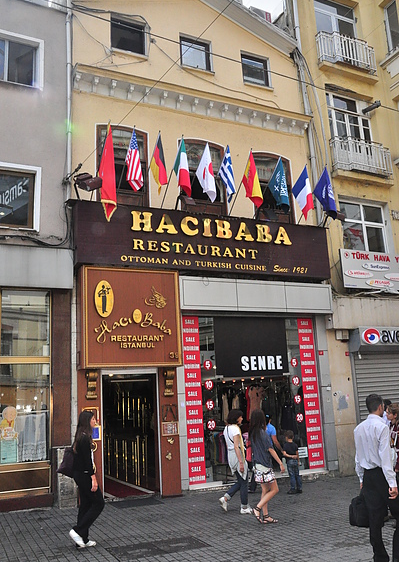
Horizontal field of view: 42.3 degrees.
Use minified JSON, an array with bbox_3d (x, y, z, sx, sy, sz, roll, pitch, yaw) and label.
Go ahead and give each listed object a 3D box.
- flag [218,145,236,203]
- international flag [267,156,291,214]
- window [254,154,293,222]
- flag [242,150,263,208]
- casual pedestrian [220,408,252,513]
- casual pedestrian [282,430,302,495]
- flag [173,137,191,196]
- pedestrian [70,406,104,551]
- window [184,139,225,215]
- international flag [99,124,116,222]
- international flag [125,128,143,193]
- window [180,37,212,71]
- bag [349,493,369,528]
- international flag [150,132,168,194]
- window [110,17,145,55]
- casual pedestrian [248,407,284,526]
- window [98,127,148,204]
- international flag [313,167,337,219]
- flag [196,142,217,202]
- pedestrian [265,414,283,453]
[{"bbox_3d":[0.585,-2.059,10.322,0.210,1.090,0.520,3,-13,-25],"label":"flag"},{"bbox_3d":[1.635,-1.925,10.588,0.208,1.109,0.554,7,-15,-40],"label":"international flag"},{"bbox_3d":[1.776,-2.197,12.371,1.085,1.933,0.150,3,-13,-25],"label":"window"},{"bbox_3d":[1.046,-1.982,10.216,0.208,1.109,0.554,7,-15,-40],"label":"flag"},{"bbox_3d":[0.543,2.847,8.234,0.500,1.570,0.430,3,-13,-25],"label":"casual pedestrian"},{"bbox_3d":[1.732,3.315,9.564,0.360,1.120,0.280,2,-13,-22],"label":"casual pedestrian"},{"bbox_3d":[-0.309,-2.064,9.636,0.208,1.109,0.554,7,-15,-40],"label":"flag"},{"bbox_3d":[-1.513,2.627,6.960,0.470,1.690,0.460,3,-13,-25],"label":"pedestrian"},{"bbox_3d":[0.131,-2.279,11.595,1.149,1.942,0.150,3,-13,-25],"label":"window"},{"bbox_3d":[-1.594,-1.860,9.066,0.208,1.594,0.742,7,-15,-40],"label":"international flag"},{"bbox_3d":[-1.173,-2.157,9.508,0.210,1.180,0.520,3,-13,-25],"label":"international flag"},{"bbox_3d":[-0.074,-5.389,12.289,0.800,0.820,0.150,3,-13,-25],"label":"window"},{"bbox_3d":[1.887,2.593,5.833,0.380,0.340,0.140,3,-13,-25],"label":"bag"},{"bbox_3d":[-0.730,-2.148,9.717,0.210,1.130,0.520,3,-13,-25],"label":"international flag"},{"bbox_3d":[-1.579,-5.478,11.594,0.800,0.820,0.150,3,-13,-25],"label":"window"},{"bbox_3d":[0.967,2.729,7.770,0.500,1.590,0.440,1,-12,-16],"label":"casual pedestrian"},{"bbox_3d":[-1.611,-2.404,10.885,1.140,1.880,0.170,3,-13,-25],"label":"window"},{"bbox_3d":[2.687,-1.843,11.044,0.208,1.069,0.554,7,-15,-40],"label":"international flag"},{"bbox_3d":[0.133,-2.026,9.880,0.208,1.129,0.594,7,-15,-40],"label":"flag"},{"bbox_3d":[1.374,3.273,10.014,0.420,1.420,0.320,-5,-12,10],"label":"pedestrian"}]

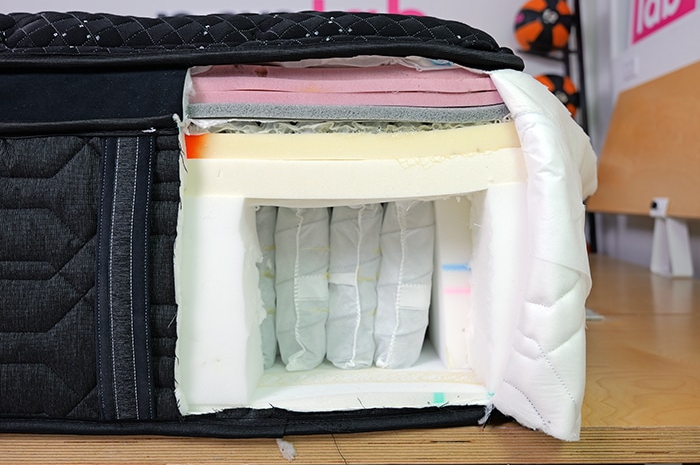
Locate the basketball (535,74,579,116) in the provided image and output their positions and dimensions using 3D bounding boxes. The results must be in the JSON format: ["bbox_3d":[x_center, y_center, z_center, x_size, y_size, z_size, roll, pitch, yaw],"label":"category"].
[{"bbox_3d":[0.838,-0.544,2.050,0.237,0.237,0.237,1,3,22],"label":"basketball"}]

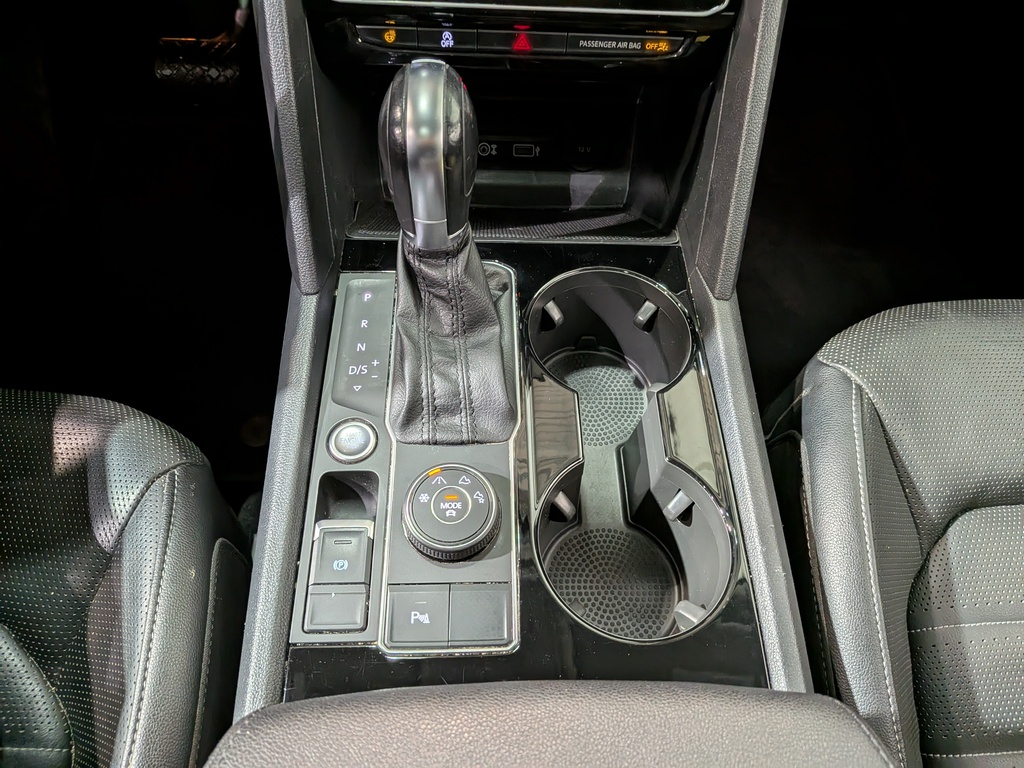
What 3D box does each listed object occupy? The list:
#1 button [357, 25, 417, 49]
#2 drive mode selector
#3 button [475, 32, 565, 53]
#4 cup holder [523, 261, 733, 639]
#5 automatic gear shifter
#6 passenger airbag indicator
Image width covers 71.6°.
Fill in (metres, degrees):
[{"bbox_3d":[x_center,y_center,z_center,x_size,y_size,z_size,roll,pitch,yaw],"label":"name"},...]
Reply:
[{"bbox_3d":[-0.067,-0.188,0.381,0.032,0.011,0.010,1,50,-3],"label":"button"},{"bbox_3d":[-0.030,0.063,0.346,0.045,0.020,0.045,1,60,-3],"label":"drive mode selector"},{"bbox_3d":[0.005,-0.187,0.386,0.049,0.011,0.010,1,50,-3],"label":"button"},{"bbox_3d":[0.059,0.040,0.412,0.102,0.068,0.222,1,60,-3],"label":"cup holder"},{"bbox_3d":[-0.029,-0.057,0.342,0.069,0.150,0.122,1,60,-3],"label":"automatic gear shifter"},{"bbox_3d":[0.062,-0.187,0.388,0.064,0.010,0.010,1,50,-3],"label":"passenger airbag indicator"}]

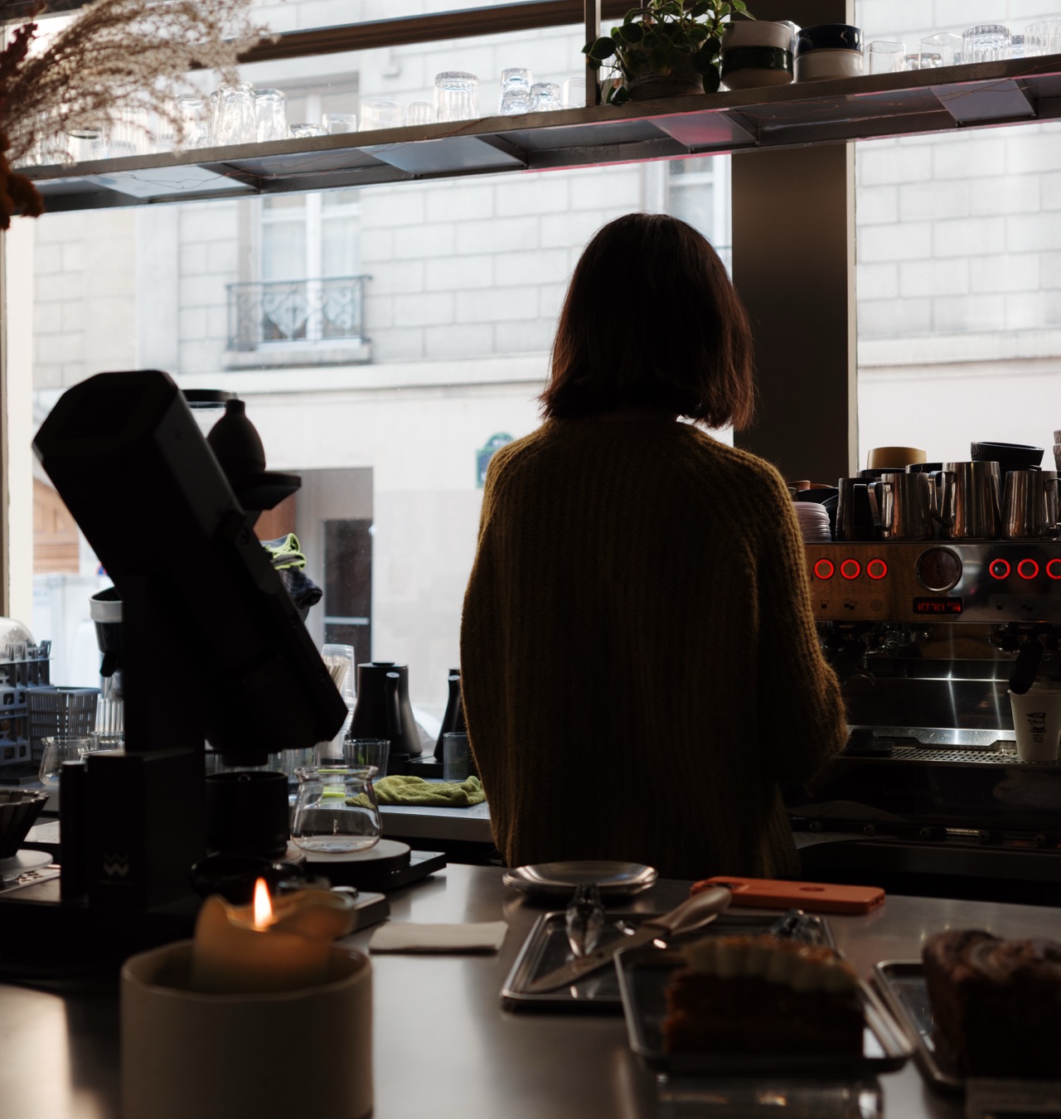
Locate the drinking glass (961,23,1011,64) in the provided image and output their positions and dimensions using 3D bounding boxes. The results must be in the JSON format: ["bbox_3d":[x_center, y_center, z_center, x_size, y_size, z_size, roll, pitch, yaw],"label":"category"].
[{"bbox_3d":[0.760,-0.829,2.950,0.081,0.096,0.081,0,0,23],"label":"drinking glass"}]

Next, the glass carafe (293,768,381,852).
[{"bbox_3d":[-0.178,0.231,1.630,0.084,0.074,0.084,0,0,0],"label":"glass carafe"}]

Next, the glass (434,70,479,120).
[{"bbox_3d":[-0.135,-0.832,3.240,0.081,0.102,0.081,0,0,0],"label":"glass"}]

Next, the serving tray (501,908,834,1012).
[{"bbox_3d":[0.104,0.281,1.240,0.220,0.014,0.268,0,0,5],"label":"serving tray"}]

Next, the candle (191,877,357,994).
[{"bbox_3d":[-0.139,0.225,0.950,0.088,0.106,0.086,0,0,23],"label":"candle"}]

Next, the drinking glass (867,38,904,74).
[{"bbox_3d":[0.547,-0.755,2.712,0.057,0.066,0.057,0,0,23],"label":"drinking glass"}]

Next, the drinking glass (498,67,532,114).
[{"bbox_3d":[-0.023,-0.766,2.945,0.055,0.088,0.055,0,0,0],"label":"drinking glass"}]

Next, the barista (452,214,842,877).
[{"bbox_3d":[0.153,0.435,2.150,0.470,1.700,0.380,0,0,21],"label":"barista"}]

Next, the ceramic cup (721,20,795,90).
[{"bbox_3d":[0.354,-0.771,2.752,0.111,0.100,0.111,0,0,0],"label":"ceramic cup"}]

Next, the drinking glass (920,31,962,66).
[{"bbox_3d":[0.634,-0.763,2.728,0.064,0.080,0.064,0,0,23],"label":"drinking glass"}]

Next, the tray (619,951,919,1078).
[{"bbox_3d":[0.127,0.263,1.040,0.148,0.014,0.248,0,0,0],"label":"tray"}]

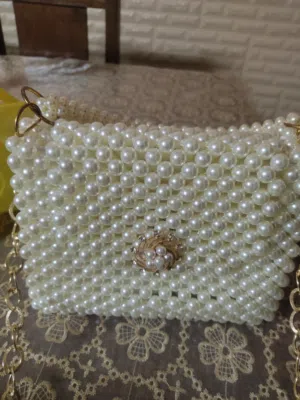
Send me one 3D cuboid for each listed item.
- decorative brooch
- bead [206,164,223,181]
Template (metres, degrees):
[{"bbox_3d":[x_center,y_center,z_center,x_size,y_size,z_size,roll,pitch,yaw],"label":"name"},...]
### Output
[{"bbox_3d":[0.006,0.037,0.214,0.036,0.035,0.013,5,28,6],"label":"decorative brooch"},{"bbox_3d":[0.040,-0.017,0.186,0.010,0.010,0.010,6,32,5],"label":"bead"}]

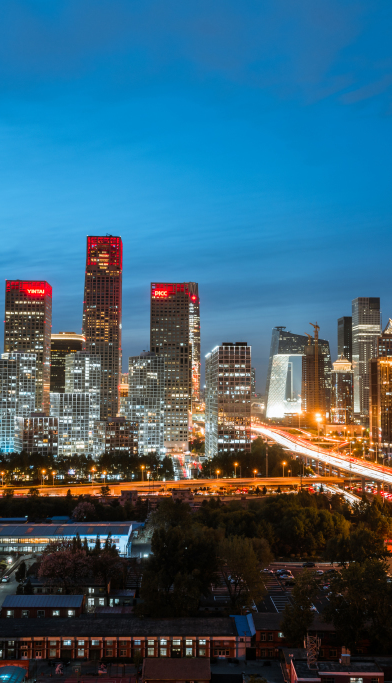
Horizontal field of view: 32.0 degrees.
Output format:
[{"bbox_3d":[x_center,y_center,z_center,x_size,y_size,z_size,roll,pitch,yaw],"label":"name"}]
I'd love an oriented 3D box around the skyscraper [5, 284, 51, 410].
[{"bbox_3d":[-189.630,27.010,771.180,43.480,186.000,42.000,0,-5,-2],"label":"skyscraper"}]

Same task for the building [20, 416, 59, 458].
[{"bbox_3d":[-124.680,79.770,535.170,27.300,42.920,27.300,2,-5,-25],"label":"building"}]

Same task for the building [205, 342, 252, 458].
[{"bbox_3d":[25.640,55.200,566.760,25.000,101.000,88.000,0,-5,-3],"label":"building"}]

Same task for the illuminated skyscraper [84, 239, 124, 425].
[{"bbox_3d":[-110.100,1.220,824.110,41.000,250.000,41.000,0,-4,-2],"label":"illuminated skyscraper"}]

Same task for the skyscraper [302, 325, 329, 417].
[{"bbox_3d":[208.470,77.380,1208.900,36.000,170.000,38.000,0,-5,-3],"label":"skyscraper"}]

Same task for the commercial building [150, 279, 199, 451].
[{"bbox_3d":[-28.170,29.880,771.890,43.000,186.000,43.000,0,-4,-2],"label":"commercial building"}]

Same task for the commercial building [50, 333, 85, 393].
[{"bbox_3d":[-203.970,67.140,1077.910,57.000,155.000,40.000,1,-4,-3],"label":"commercial building"}]

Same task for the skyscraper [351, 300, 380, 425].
[{"bbox_3d":[340.060,47.450,1366.380,42.000,258.000,43.000,0,-5,-3],"label":"skyscraper"}]

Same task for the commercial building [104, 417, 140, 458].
[{"bbox_3d":[-64.310,82.480,553.470,27.300,40.460,27.300,2,-5,-25],"label":"commercial building"}]

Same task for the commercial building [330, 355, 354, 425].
[{"bbox_3d":[222.280,84.380,1035.910,30.000,126.000,32.000,0,-5,-3],"label":"commercial building"}]

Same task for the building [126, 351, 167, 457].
[{"bbox_3d":[-49.950,63.580,699.050,27.300,101.520,27.300,2,-5,-25],"label":"building"}]

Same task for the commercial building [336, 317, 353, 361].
[{"bbox_3d":[334.670,64.690,1474.370,46.000,224.000,49.000,0,-4,-2],"label":"commercial building"}]

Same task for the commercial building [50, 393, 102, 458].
[{"bbox_3d":[-112.740,78.060,615.880,31.000,66.000,29.000,2,-5,-25],"label":"commercial building"}]

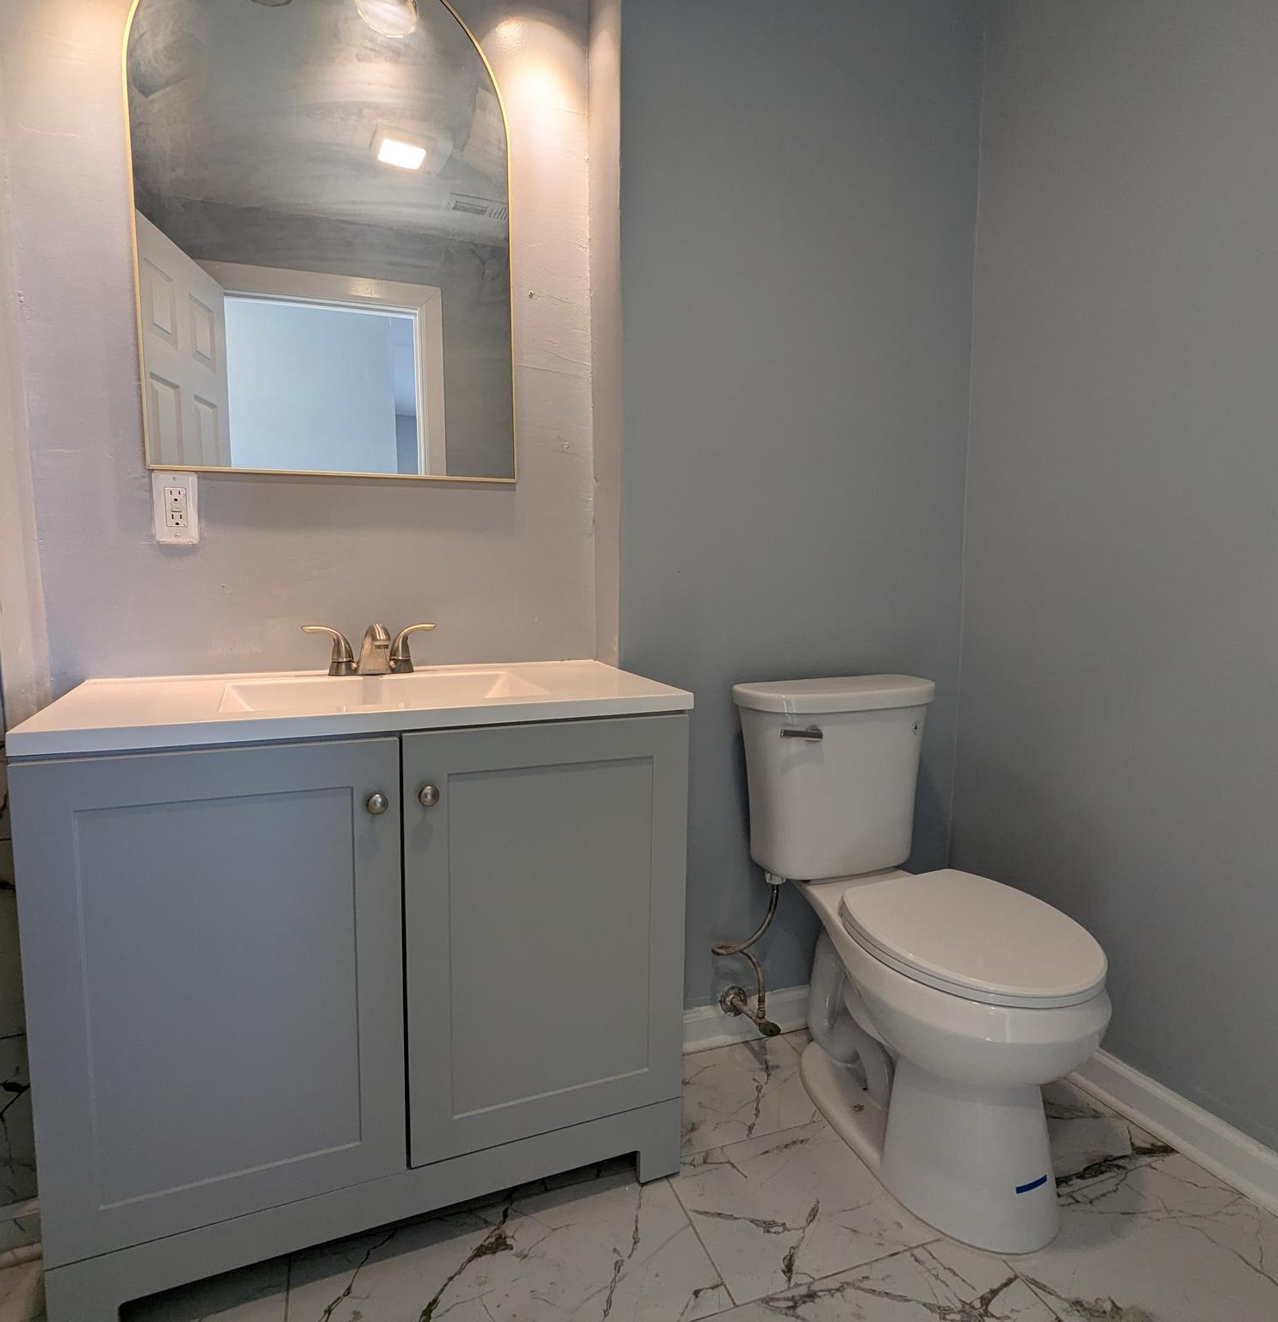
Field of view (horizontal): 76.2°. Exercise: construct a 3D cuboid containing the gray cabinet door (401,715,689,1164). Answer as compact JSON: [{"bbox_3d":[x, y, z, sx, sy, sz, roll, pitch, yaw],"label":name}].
[{"bbox_3d":[-0.134,0.429,1.296,0.458,0.672,0.021,-2,7,-24],"label":"gray cabinet door"}]

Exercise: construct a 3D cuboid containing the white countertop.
[{"bbox_3d":[-0.420,0.057,1.355,0.915,0.030,0.459,-2,7,-24],"label":"white countertop"}]

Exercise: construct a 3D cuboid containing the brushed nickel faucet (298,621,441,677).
[{"bbox_3d":[-0.478,-0.018,1.473,0.224,0.091,0.129,-2,7,-24],"label":"brushed nickel faucet"}]

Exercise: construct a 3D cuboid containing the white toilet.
[{"bbox_3d":[0.510,0.478,1.482,0.440,0.805,0.715,-3,7,-22],"label":"white toilet"}]

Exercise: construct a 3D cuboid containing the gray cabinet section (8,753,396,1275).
[{"bbox_3d":[-0.638,0.426,1.303,0.458,0.676,0.420,-2,7,-24],"label":"gray cabinet section"}]

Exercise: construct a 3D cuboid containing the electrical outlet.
[{"bbox_3d":[-0.793,-0.264,1.399,0.071,0.117,0.009,-2,7,-24],"label":"electrical outlet"}]

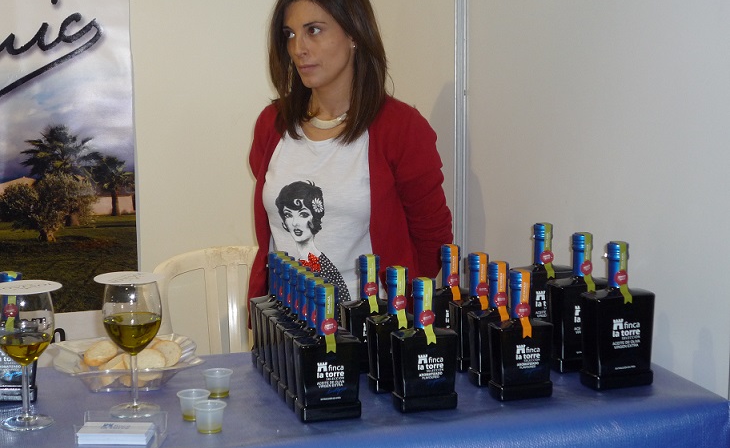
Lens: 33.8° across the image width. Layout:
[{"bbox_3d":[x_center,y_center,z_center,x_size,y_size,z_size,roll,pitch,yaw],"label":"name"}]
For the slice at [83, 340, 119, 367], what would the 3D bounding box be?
[{"bbox_3d":[-0.395,0.195,1.800,0.052,0.014,0.044,-21,38,-5],"label":"slice"}]

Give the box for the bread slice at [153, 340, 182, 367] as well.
[{"bbox_3d":[-0.298,0.196,1.815,0.047,0.045,0.014,6,-15,-21],"label":"bread slice"}]

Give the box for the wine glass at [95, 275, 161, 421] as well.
[{"bbox_3d":[-0.316,0.165,1.638,0.087,0.186,0.087,0,8,0],"label":"wine glass"}]

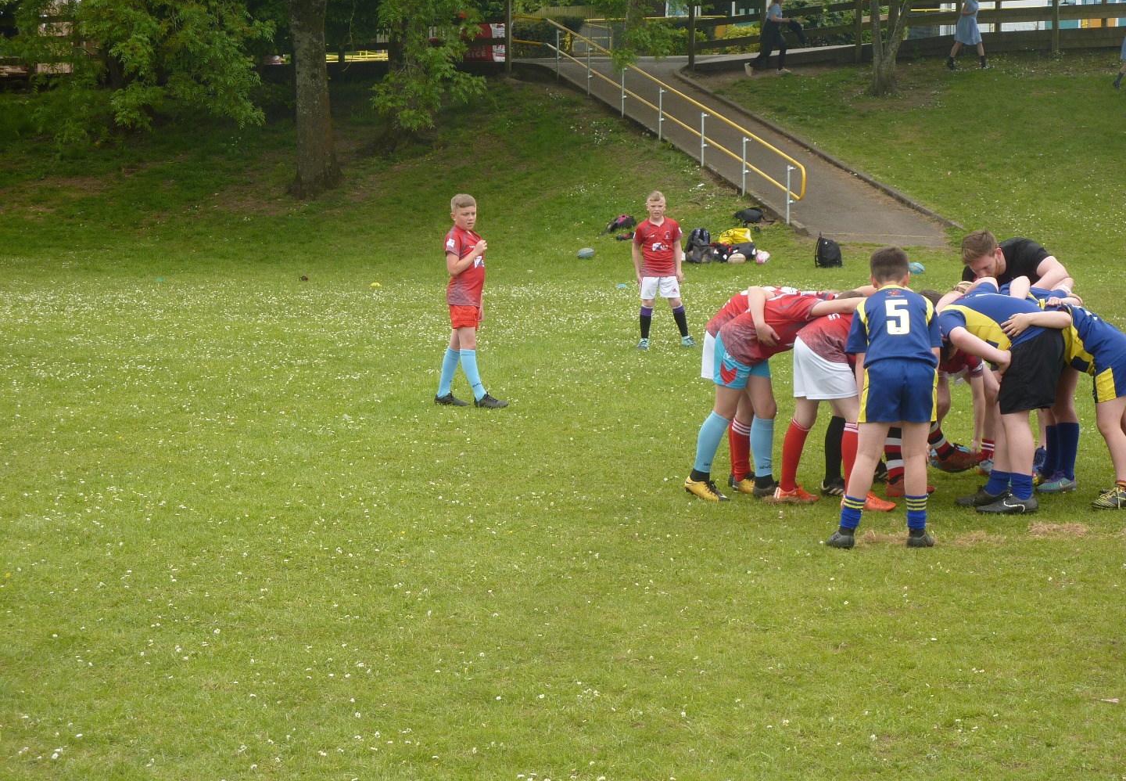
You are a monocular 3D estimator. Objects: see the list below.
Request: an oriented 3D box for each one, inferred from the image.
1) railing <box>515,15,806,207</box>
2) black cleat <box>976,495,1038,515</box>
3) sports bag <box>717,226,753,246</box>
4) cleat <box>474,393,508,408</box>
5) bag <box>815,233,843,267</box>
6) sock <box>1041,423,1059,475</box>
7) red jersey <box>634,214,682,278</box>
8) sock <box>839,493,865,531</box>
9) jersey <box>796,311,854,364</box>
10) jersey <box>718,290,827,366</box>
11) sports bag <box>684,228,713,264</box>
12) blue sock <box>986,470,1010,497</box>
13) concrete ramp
[{"bbox_3d":[1.457,-5.136,53.188,0.550,3.880,14.060,-1,5,-18],"label":"railing"},{"bbox_3d":[2.027,0.522,13.370,0.280,0.100,0.100,0,4,6],"label":"black cleat"},{"bbox_3d":[2.544,-2.226,43.200,0.520,0.360,0.300,0,4,0],"label":"sports bag"},{"bbox_3d":[-0.488,0.068,19.800,0.245,0.105,0.095,1,5,13],"label":"cleat"},{"bbox_3d":[4.018,-2.105,44.200,0.250,0.490,0.320,4,6,44],"label":"bag"},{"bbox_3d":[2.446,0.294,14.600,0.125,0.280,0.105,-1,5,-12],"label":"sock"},{"bbox_3d":[0.840,-1.277,26.000,0.430,0.555,0.250,0,5,0],"label":"red jersey"},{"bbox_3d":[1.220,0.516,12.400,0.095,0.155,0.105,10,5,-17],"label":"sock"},{"bbox_3d":[1.479,-0.287,14.800,0.570,0.300,0.440,-26,6,-7],"label":"jersey"},{"bbox_3d":[1.087,-0.324,15.100,0.570,0.310,0.450,-27,6,-7],"label":"jersey"},{"bbox_3d":[1.967,-2.094,42.500,0.420,0.510,0.300,0,4,0],"label":"sports bag"},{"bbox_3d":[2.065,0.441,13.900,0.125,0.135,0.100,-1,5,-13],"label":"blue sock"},{"bbox_3d":[3.044,-4.447,52.219,2.800,3.300,15.200,-1,5,-16],"label":"concrete ramp"}]

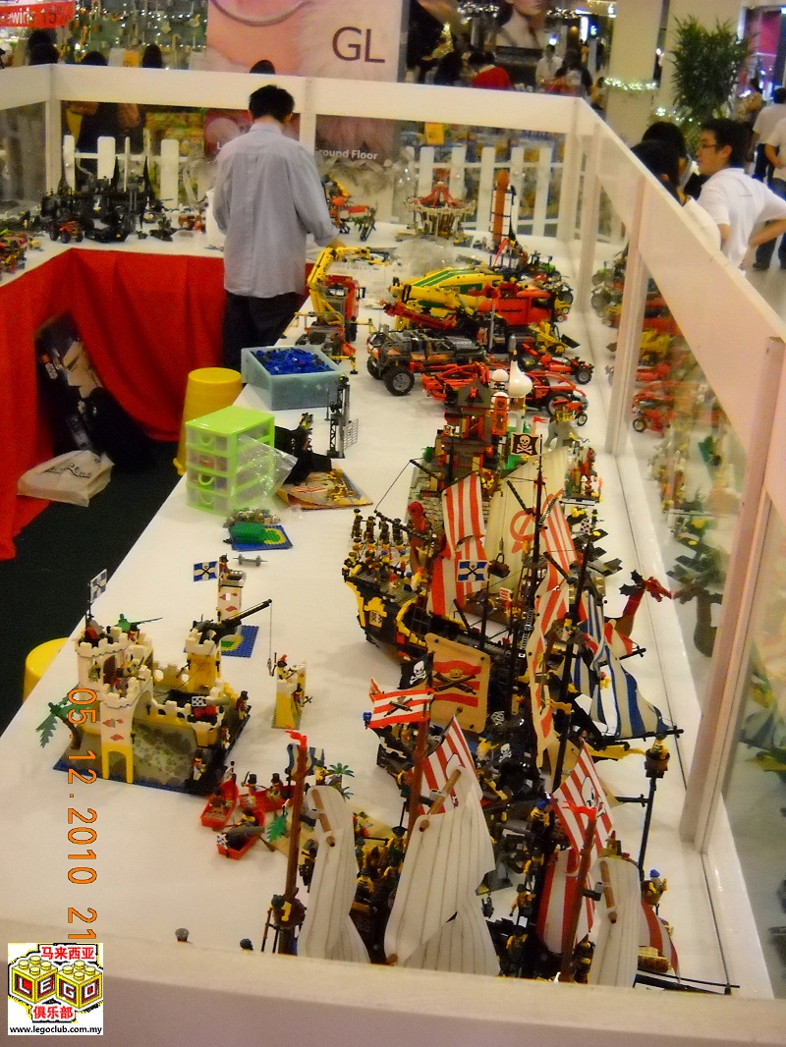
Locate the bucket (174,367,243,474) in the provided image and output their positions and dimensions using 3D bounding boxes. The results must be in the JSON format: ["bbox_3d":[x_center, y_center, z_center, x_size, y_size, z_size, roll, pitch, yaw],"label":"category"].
[{"bbox_3d":[-0.822,-0.484,5.710,0.335,0.400,0.335,3,22,-1],"label":"bucket"}]

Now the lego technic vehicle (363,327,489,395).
[{"bbox_3d":[0.118,-0.531,4.090,0.365,0.175,0.195,-3,23,-15],"label":"lego technic vehicle"}]

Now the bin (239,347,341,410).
[{"bbox_3d":[-0.320,-0.464,3.948,0.250,0.113,0.335,-5,24,-20],"label":"bin"}]

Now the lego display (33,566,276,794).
[{"bbox_3d":[-0.384,0.235,2.021,0.305,0.274,0.270,7,23,10],"label":"lego display"}]

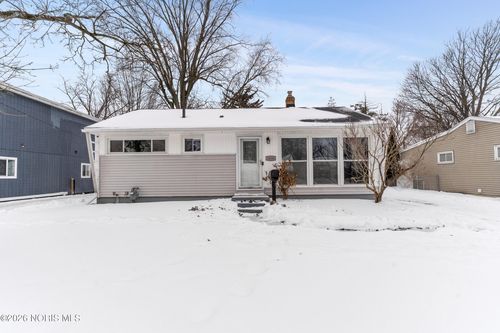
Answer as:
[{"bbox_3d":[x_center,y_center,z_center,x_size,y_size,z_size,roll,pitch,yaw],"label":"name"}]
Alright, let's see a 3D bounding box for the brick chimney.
[{"bbox_3d":[2.300,-3.900,14.400,0.540,1.000,0.540,0,0,0],"label":"brick chimney"}]

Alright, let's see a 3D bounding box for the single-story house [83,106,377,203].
[{"bbox_3d":[-0.480,-0.930,14.000,11.800,4.750,9.100,0,0,0],"label":"single-story house"}]

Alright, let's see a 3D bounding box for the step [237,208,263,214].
[{"bbox_3d":[0.040,1.570,8.800,0.940,0.170,0.310,0,0,0],"label":"step"}]

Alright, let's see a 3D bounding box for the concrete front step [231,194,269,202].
[{"bbox_3d":[0.040,1.250,9.600,1.380,0.170,0.800,0,0,0],"label":"concrete front step"}]

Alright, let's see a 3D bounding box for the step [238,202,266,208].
[{"bbox_3d":[0.060,1.390,9.070,0.980,0.170,0.310,0,0,0],"label":"step"}]

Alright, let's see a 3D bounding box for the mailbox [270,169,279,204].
[{"bbox_3d":[0.930,0.750,9.300,0.270,1.300,0.470,0,0,0],"label":"mailbox"}]

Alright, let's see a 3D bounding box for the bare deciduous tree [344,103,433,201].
[{"bbox_3d":[5.200,-0.490,9.400,3.300,3.650,2.800,0,0,0],"label":"bare deciduous tree"}]

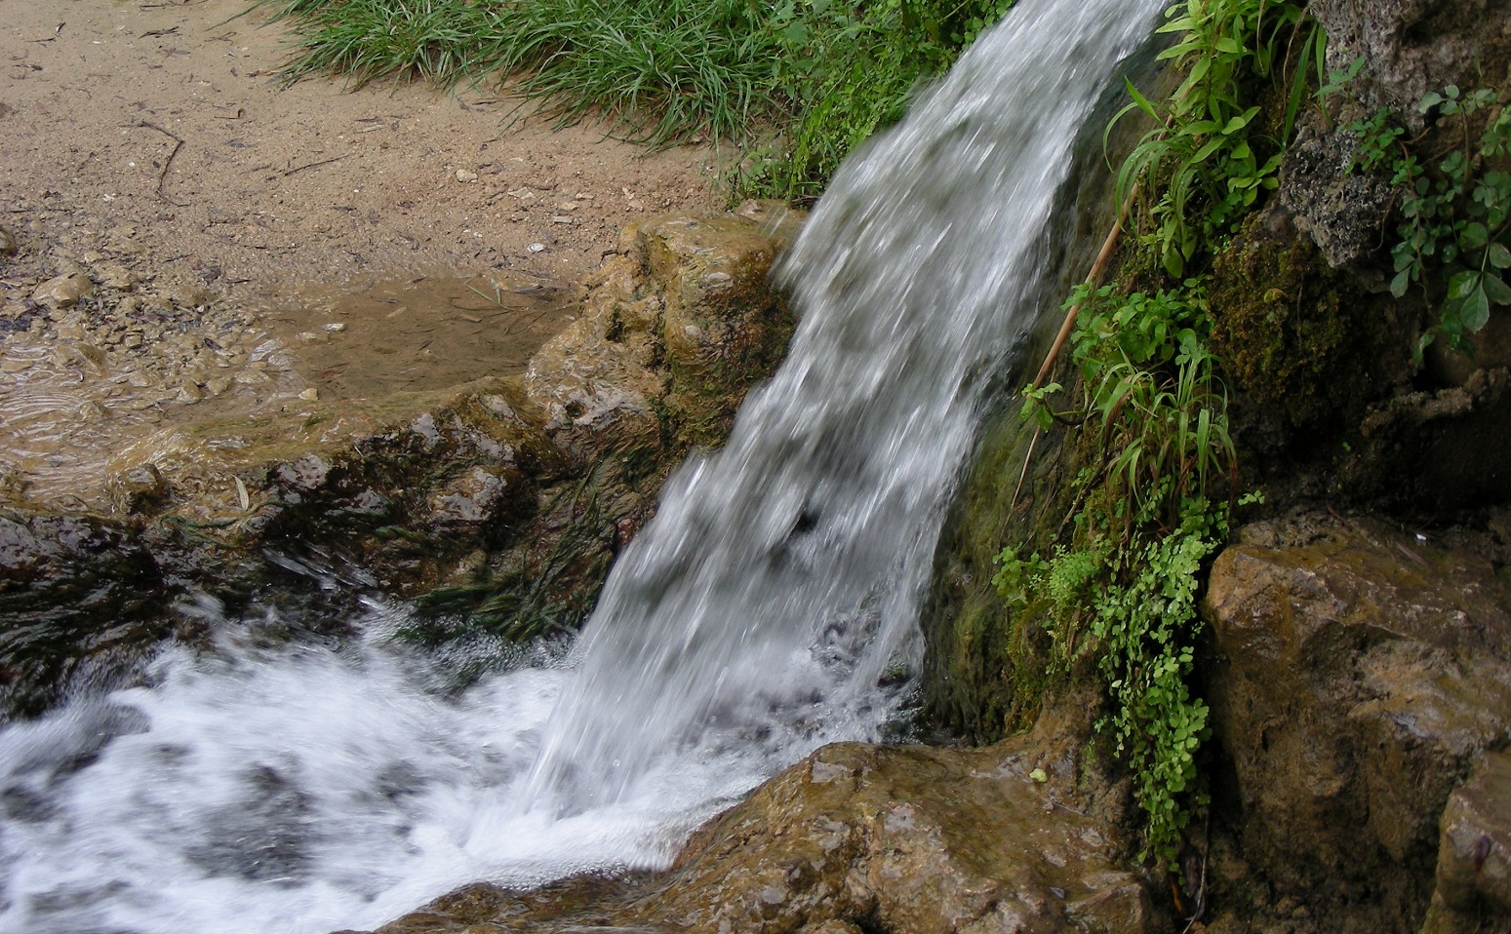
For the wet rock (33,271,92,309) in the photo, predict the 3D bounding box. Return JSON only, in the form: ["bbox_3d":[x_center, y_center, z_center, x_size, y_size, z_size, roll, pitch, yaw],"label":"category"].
[{"bbox_3d":[-0.958,-0.244,3.500,0.080,0.043,0.060,-10,30,-18],"label":"wet rock"}]

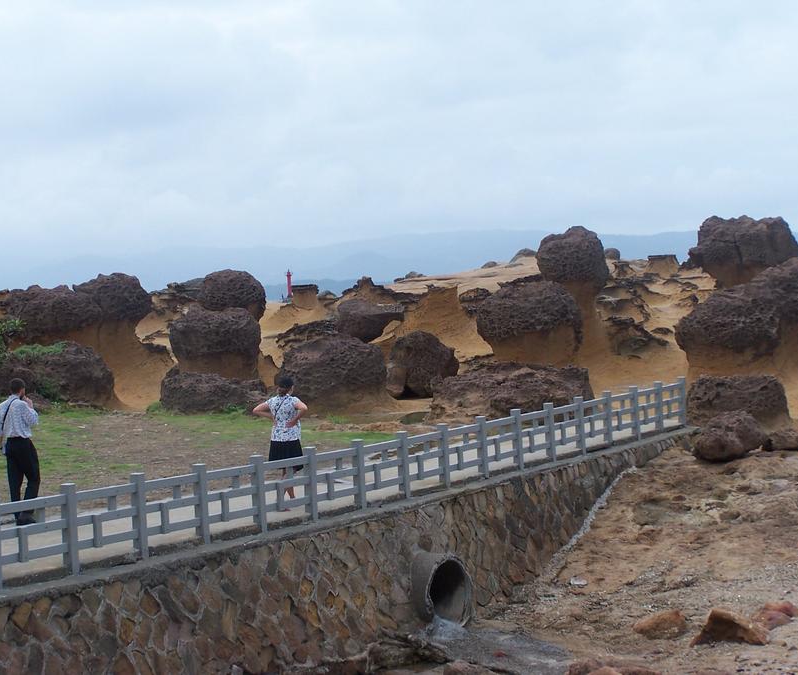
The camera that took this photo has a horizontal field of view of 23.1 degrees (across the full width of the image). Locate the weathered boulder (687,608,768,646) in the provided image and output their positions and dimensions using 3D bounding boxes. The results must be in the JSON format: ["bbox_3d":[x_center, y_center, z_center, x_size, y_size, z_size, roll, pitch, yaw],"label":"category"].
[{"bbox_3d":[4.055,3.569,24.000,0.940,0.450,0.620,-3,1,0],"label":"weathered boulder"}]

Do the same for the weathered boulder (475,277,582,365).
[{"bbox_3d":[2.789,-0.366,42.000,2.237,1.857,1.969,-3,1,4],"label":"weathered boulder"}]

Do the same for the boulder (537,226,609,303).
[{"bbox_3d":[4.251,-1.778,47.500,1.720,1.800,1.750,-3,1,0],"label":"boulder"}]

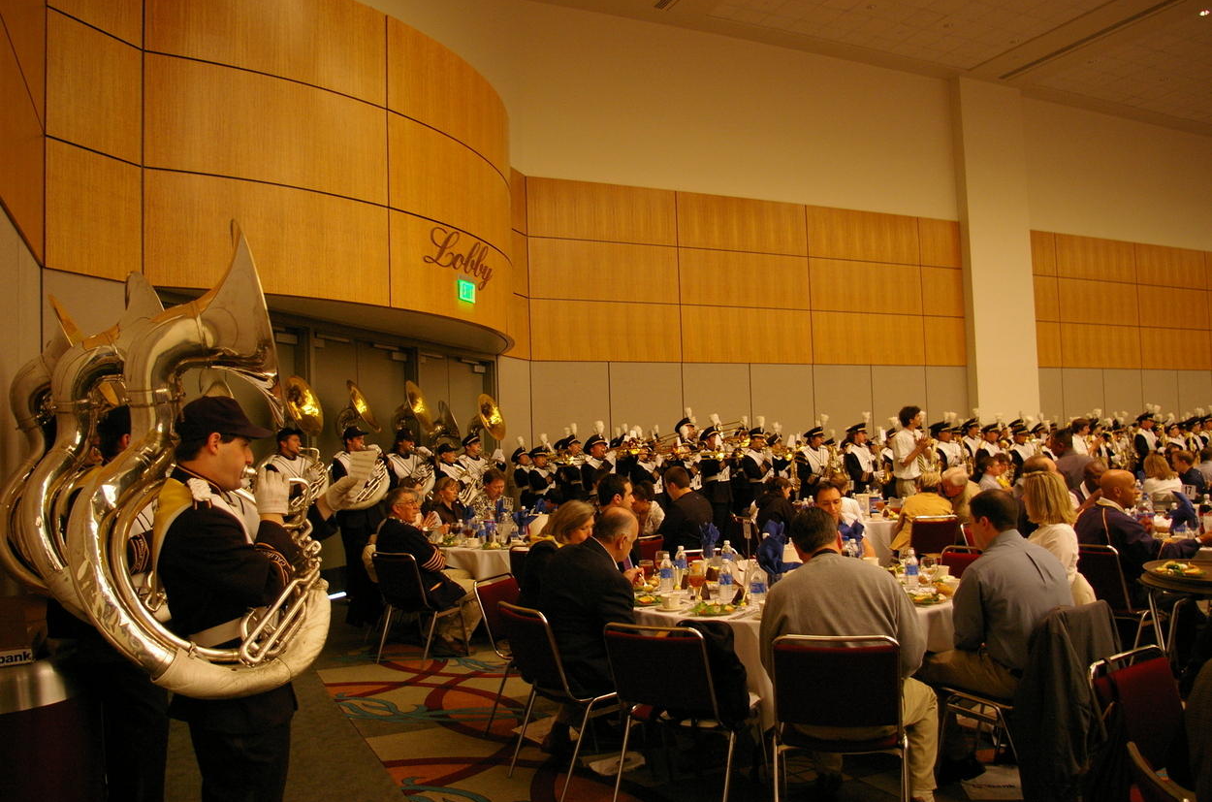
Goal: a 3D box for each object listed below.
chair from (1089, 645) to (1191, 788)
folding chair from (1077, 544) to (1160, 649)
[{"bbox_3d":[1.849,1.238,2.812,0.480,0.850,0.550,0,-4,-33],"label":"chair"},{"bbox_3d":[3.349,1.372,6.180,0.560,0.830,0.480,1,-4,-38],"label":"folding chair"}]

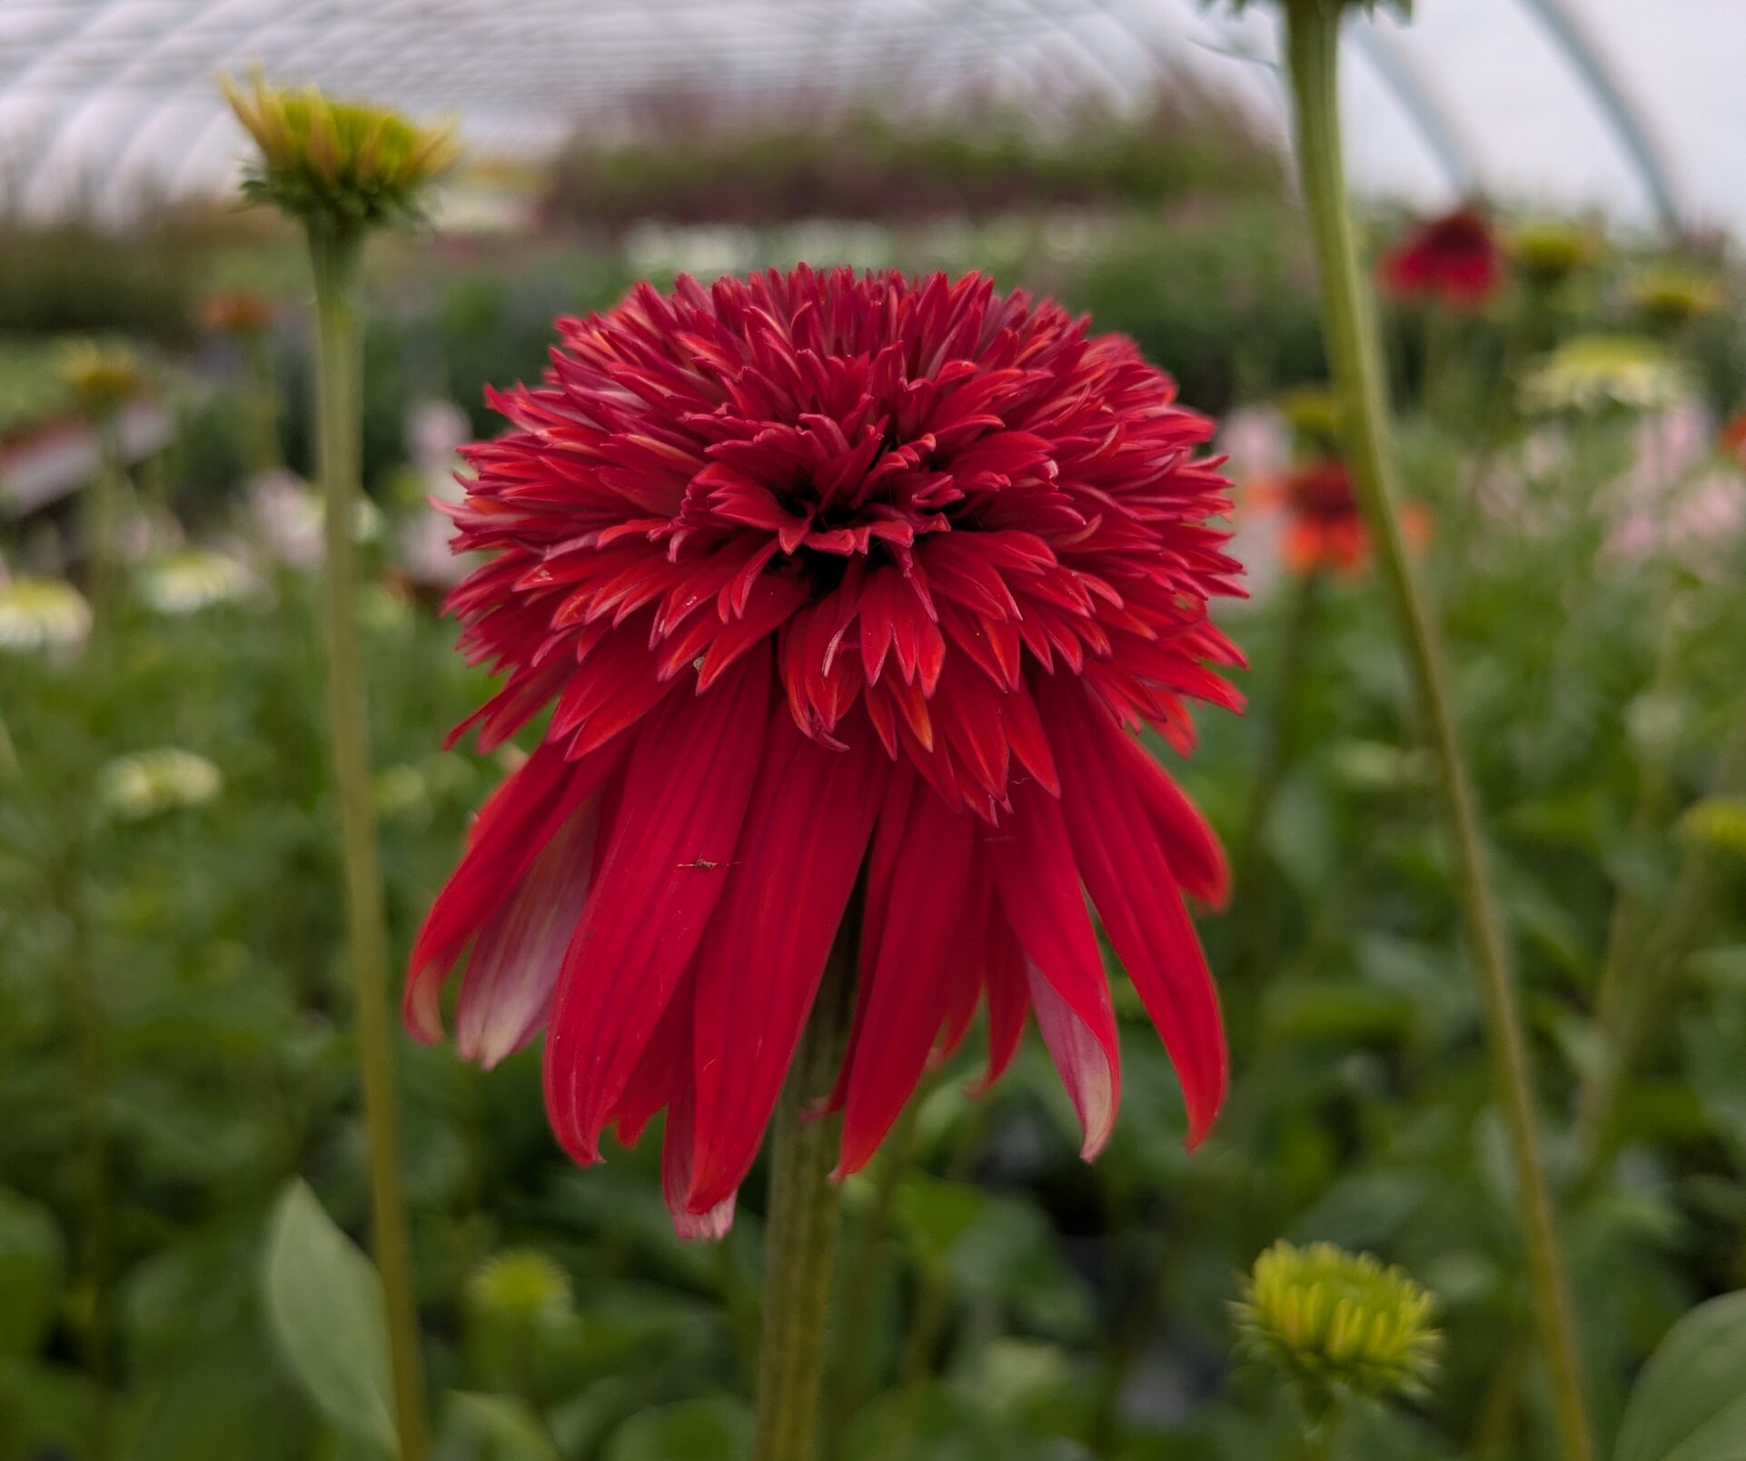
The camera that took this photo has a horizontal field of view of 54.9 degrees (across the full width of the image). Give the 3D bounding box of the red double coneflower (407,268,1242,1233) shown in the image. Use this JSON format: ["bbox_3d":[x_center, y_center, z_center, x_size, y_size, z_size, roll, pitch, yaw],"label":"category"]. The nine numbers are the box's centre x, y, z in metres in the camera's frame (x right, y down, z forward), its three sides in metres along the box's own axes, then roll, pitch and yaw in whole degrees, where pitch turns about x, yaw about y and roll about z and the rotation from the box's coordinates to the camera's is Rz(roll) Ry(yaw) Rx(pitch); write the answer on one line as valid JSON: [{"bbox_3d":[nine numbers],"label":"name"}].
[{"bbox_3d":[-0.005,-0.005,0.170,0.080,0.074,0.080,3,25,0],"label":"red double coneflower"}]

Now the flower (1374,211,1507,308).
[{"bbox_3d":[0.321,-0.267,0.950,0.062,0.050,0.062,-1,20,0],"label":"flower"}]

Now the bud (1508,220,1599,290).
[{"bbox_3d":[0.324,-0.226,0.800,0.037,0.026,0.037,-1,20,0],"label":"bud"}]

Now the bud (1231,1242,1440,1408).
[{"bbox_3d":[0.071,0.093,0.260,0.030,0.019,0.030,9,12,0],"label":"bud"}]

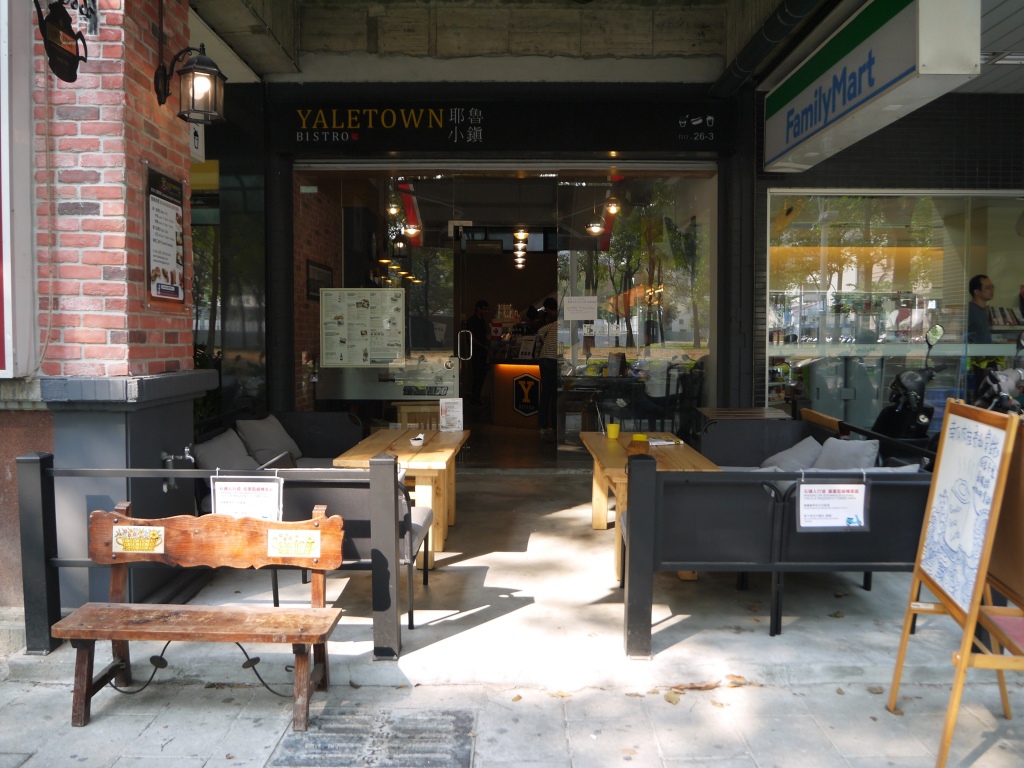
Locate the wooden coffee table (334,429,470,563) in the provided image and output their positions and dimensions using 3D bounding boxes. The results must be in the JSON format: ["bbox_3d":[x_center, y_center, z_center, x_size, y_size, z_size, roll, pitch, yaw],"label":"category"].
[{"bbox_3d":[-0.719,0.766,5.843,0.708,0.689,1.478,0,4,2],"label":"wooden coffee table"}]

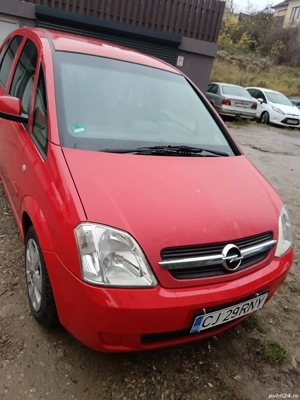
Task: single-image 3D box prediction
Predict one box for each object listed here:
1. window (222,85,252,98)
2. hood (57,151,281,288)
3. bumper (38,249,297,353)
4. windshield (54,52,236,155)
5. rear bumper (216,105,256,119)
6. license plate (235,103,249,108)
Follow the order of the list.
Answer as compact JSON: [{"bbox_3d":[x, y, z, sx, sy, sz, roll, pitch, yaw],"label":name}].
[{"bbox_3d":[3.770,-4.755,13.709,1.350,0.100,0.770,2,50,-13],"label":"window"},{"bbox_3d":[0.272,0.040,1.802,1.420,0.490,0.800,-3,24,-31],"label":"hood"},{"bbox_3d":[0.283,0.497,1.829,1.660,0.430,0.600,-3,24,-31],"label":"bumper"},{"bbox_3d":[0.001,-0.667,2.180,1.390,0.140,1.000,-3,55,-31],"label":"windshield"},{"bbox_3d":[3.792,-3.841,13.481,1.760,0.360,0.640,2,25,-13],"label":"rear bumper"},{"bbox_3d":[3.881,-3.949,13.129,0.520,0.120,0.030,2,25,-13],"label":"license plate"}]

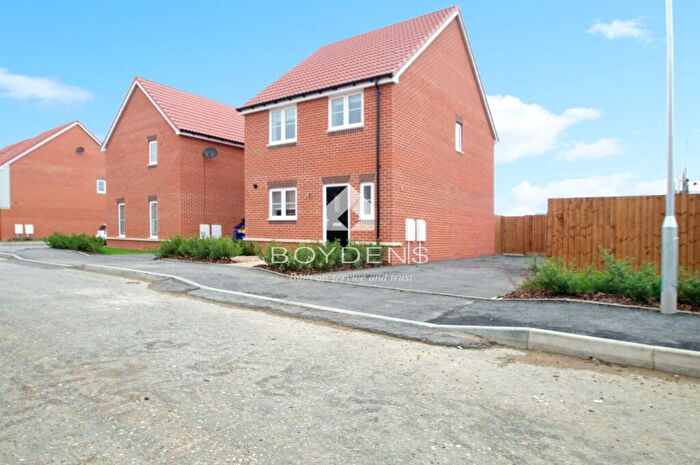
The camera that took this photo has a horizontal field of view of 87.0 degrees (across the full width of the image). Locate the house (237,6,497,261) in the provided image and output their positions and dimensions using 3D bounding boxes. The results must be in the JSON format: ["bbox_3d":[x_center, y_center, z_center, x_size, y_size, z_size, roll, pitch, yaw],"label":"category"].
[{"bbox_3d":[1.333,-3.535,14.524,5.969,8.548,9.256,2,2,36],"label":"house"}]

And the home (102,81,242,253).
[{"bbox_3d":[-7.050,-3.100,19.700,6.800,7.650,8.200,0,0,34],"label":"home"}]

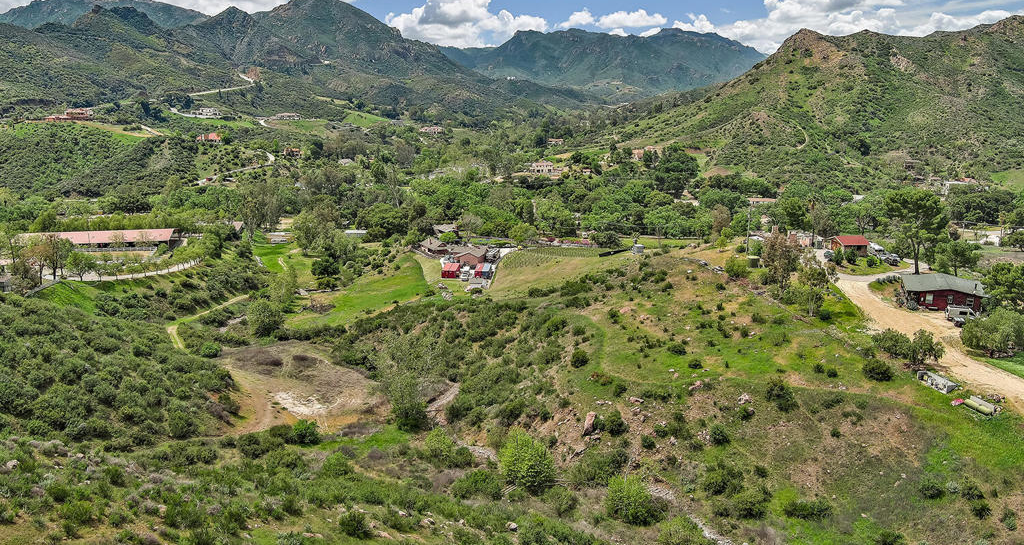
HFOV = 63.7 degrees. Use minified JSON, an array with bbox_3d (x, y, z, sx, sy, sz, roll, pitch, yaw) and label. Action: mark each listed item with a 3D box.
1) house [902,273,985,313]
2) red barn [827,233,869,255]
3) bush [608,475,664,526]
[{"bbox_3d":[69.851,2.937,133.697,11.600,3.600,13.800,5,11,25],"label":"house"},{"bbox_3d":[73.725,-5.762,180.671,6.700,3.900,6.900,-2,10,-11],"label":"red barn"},{"bbox_3d":[13.175,24.033,87.604,5.900,4.700,5.400,1,10,8],"label":"bush"}]

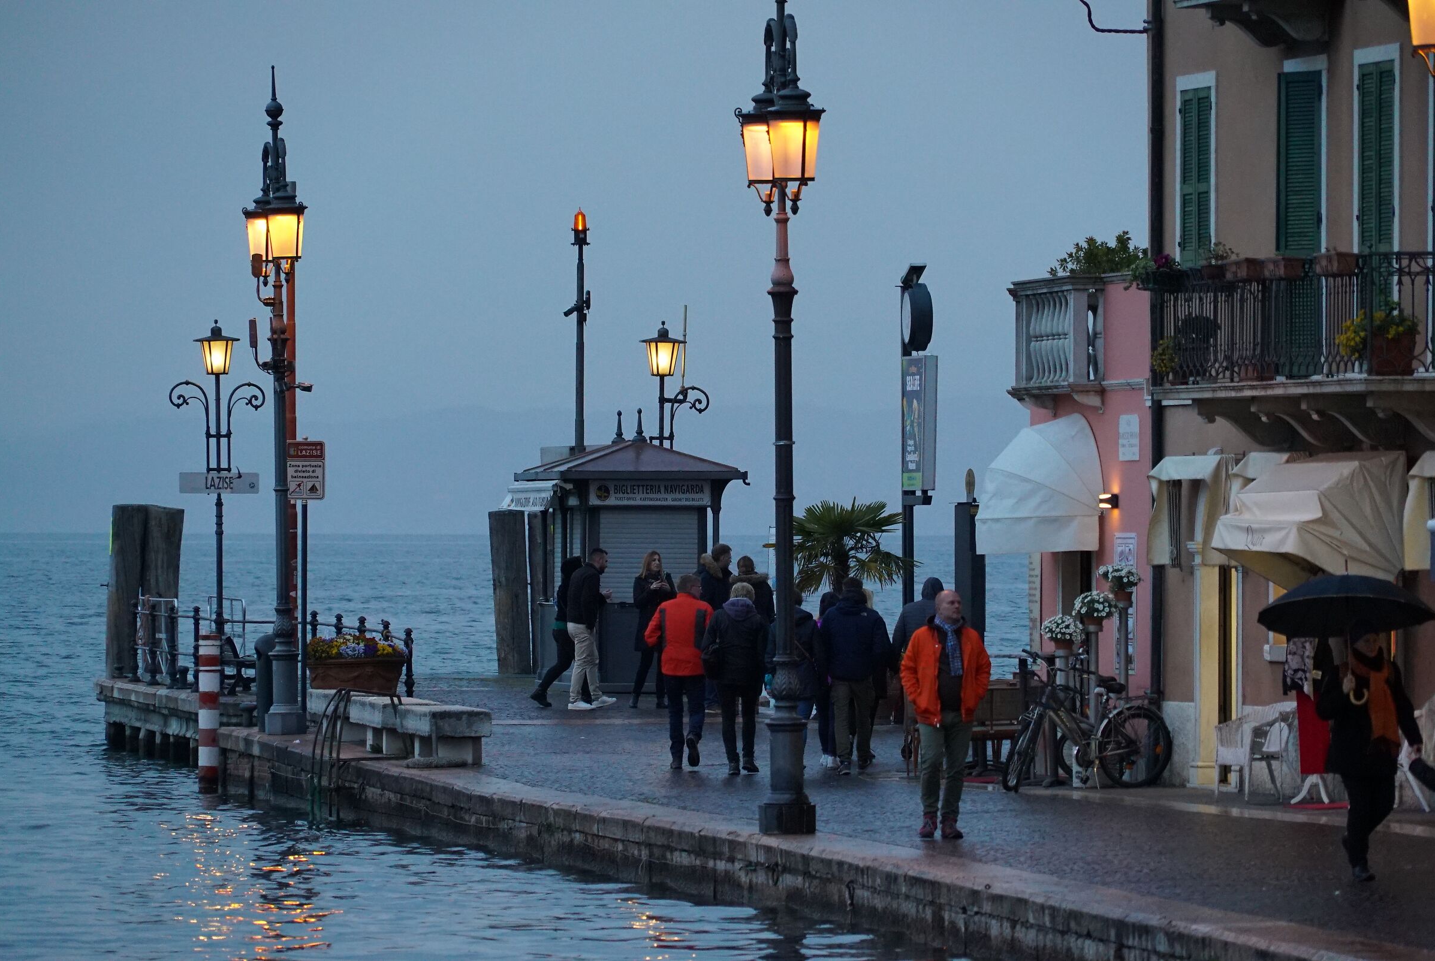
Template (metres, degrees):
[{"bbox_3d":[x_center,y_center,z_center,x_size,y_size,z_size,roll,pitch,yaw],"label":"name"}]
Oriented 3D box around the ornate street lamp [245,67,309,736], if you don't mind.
[{"bbox_3d":[-4.413,-0.792,96.600,0.500,6.720,1.200,-1,0,-15],"label":"ornate street lamp"}]

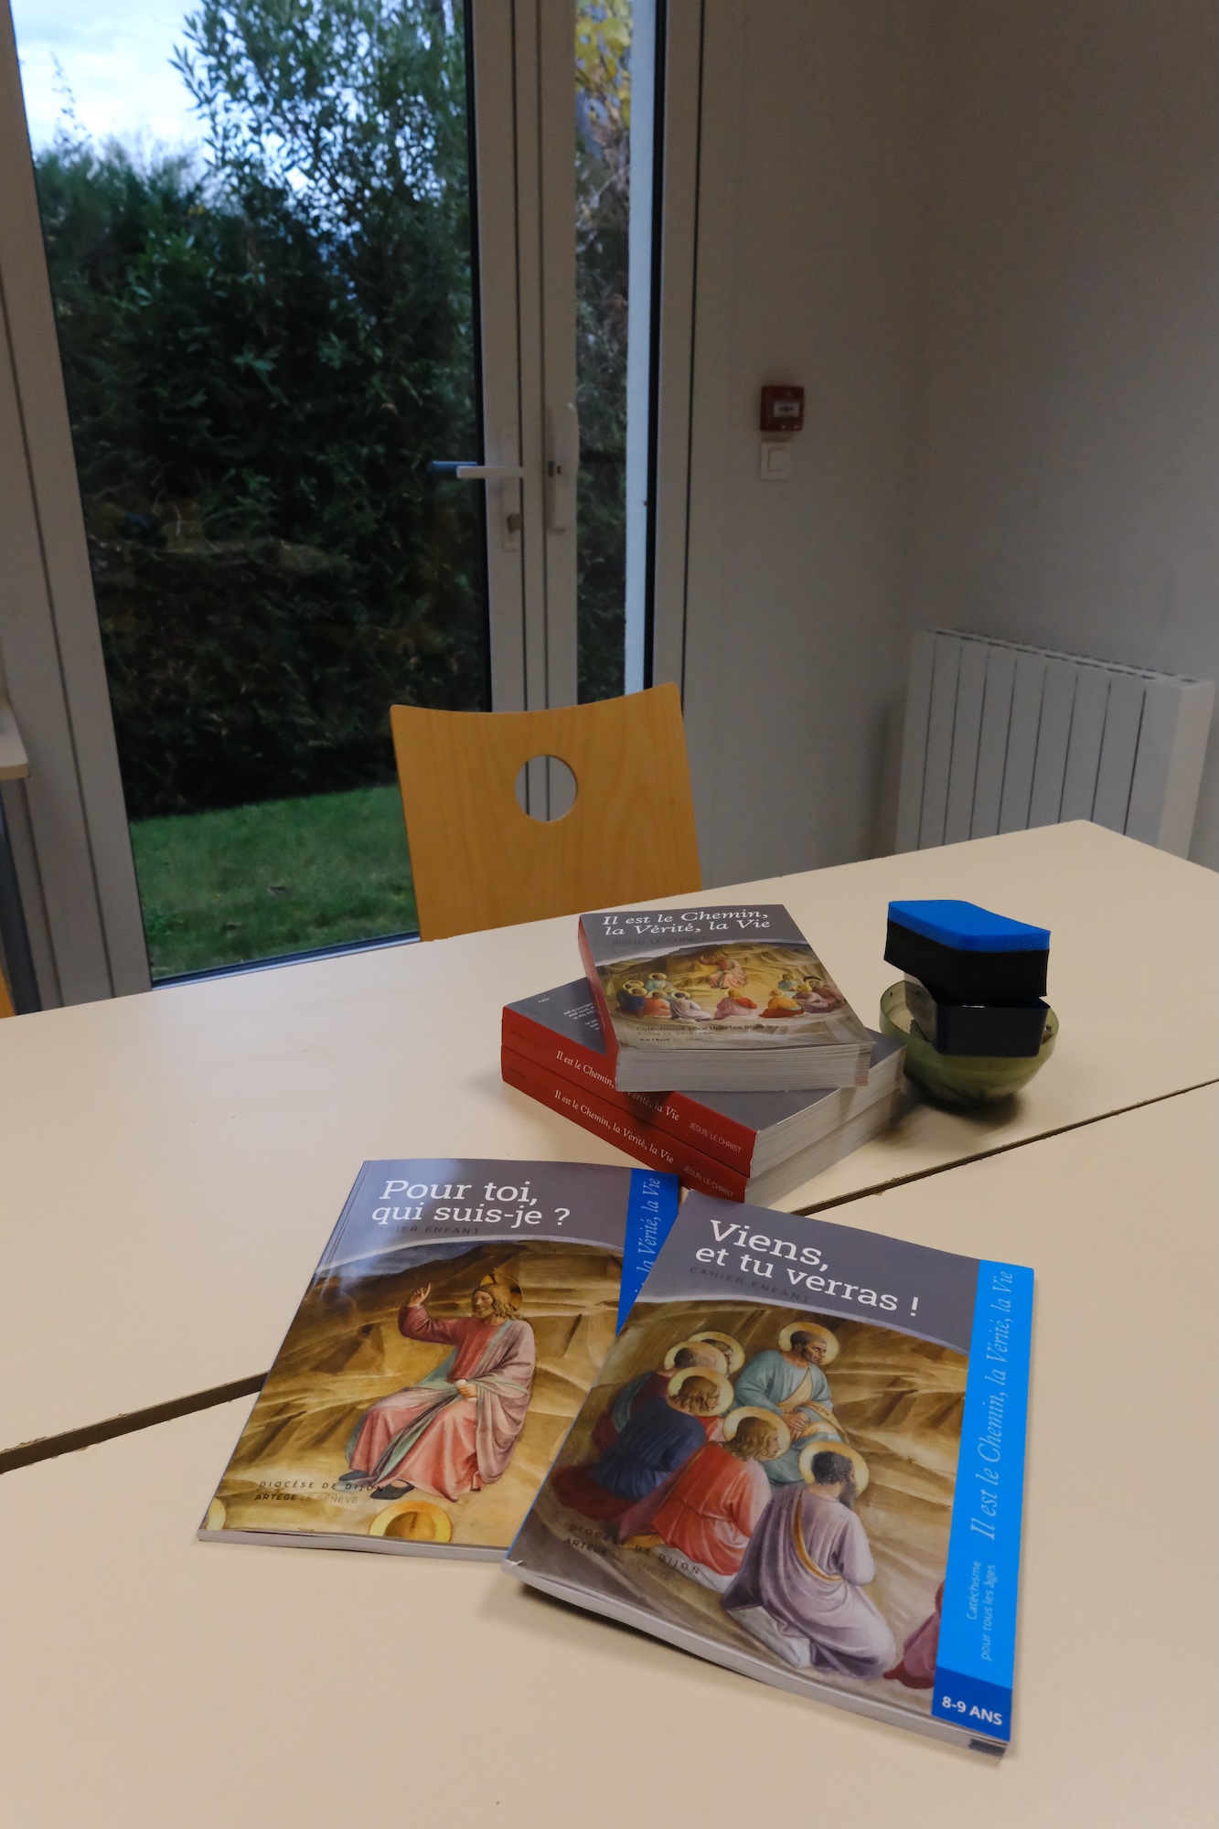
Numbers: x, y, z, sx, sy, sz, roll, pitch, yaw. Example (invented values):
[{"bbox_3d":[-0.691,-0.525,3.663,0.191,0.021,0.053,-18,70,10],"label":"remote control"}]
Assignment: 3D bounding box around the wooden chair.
[{"bbox_3d":[0.004,0.163,1.703,0.460,0.855,0.520,-9,24,-23],"label":"wooden chair"}]

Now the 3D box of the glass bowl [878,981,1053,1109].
[{"bbox_3d":[0.270,0.102,0.927,0.130,0.062,0.130,0,22,0],"label":"glass bowl"}]

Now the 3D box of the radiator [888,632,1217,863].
[{"bbox_3d":[0.895,-0.265,2.593,0.085,0.575,0.725,-11,24,-26],"label":"radiator"}]

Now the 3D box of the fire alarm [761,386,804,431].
[{"bbox_3d":[0.375,-1.094,2.641,0.088,0.088,0.040,-11,24,-26],"label":"fire alarm"}]

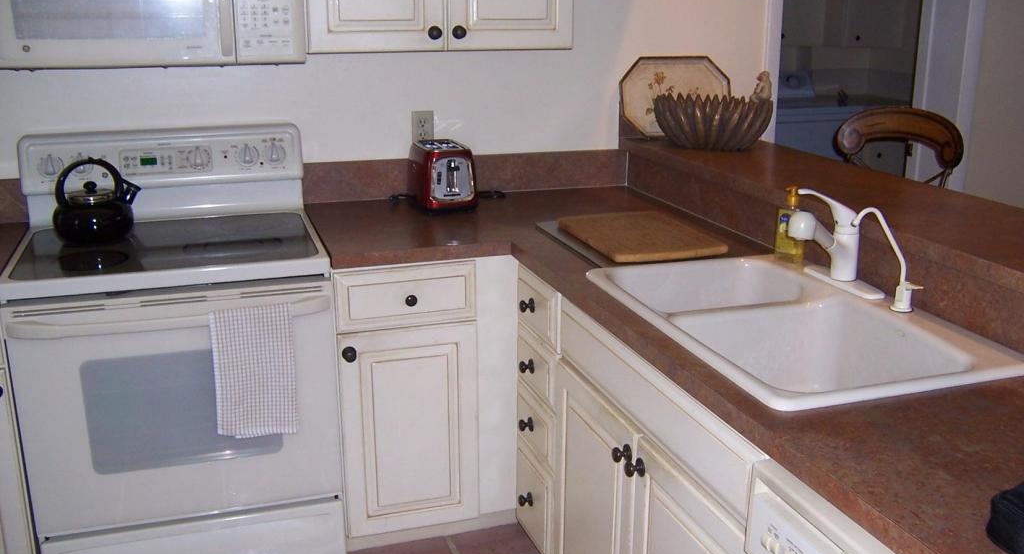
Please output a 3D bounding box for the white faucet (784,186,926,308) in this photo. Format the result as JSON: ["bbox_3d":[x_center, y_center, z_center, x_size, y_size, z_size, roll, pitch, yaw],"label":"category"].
[{"bbox_3d":[0.710,-0.072,2.105,0.200,0.225,0.340,-7,18,-23],"label":"white faucet"}]

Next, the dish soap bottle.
[{"bbox_3d":[0.677,-0.132,2.376,0.043,0.182,0.063,-9,19,-28],"label":"dish soap bottle"}]

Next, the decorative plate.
[{"bbox_3d":[0.558,-0.611,3.322,0.418,0.275,0.025,-5,11,-17],"label":"decorative plate"}]

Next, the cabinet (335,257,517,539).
[{"bbox_3d":[-0.319,0.269,2.960,0.500,0.830,0.610,-5,17,-17],"label":"cabinet"}]

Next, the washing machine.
[{"bbox_3d":[1.679,-0.709,6.079,0.690,1.070,0.670,-5,17,-17],"label":"washing machine"}]

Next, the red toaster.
[{"bbox_3d":[-0.221,-0.325,3.061,0.178,0.184,0.250,-5,17,-17],"label":"red toaster"}]

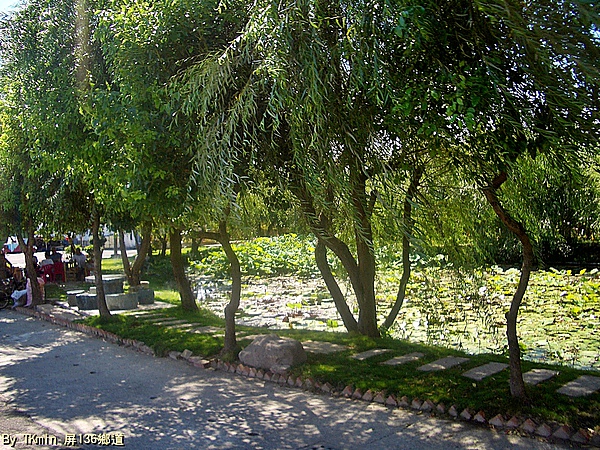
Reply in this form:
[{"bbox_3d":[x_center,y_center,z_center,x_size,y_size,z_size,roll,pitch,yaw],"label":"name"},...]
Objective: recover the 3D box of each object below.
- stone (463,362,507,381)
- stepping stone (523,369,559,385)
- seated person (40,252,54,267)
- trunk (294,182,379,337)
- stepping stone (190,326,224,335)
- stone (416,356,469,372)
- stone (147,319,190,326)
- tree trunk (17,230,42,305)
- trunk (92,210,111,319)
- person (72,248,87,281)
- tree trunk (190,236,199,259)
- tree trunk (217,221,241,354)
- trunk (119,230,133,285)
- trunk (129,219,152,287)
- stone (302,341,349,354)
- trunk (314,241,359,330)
[{"bbox_3d":[2.117,1.679,6.906,0.291,0.050,0.699,-1,-2,39],"label":"stone"},{"bbox_3d":[2.542,1.672,6.605,0.273,0.050,0.644,-1,-2,41],"label":"stepping stone"},{"bbox_3d":[-9.073,1.509,21.800,0.500,1.150,0.700,0,-1,-3],"label":"seated person"},{"bbox_3d":[0.596,0.563,9.900,1.370,2.510,0.700,0,-1,0],"label":"trunk"},{"bbox_3d":[-1.542,1.748,10.002,0.338,0.050,0.644,-1,-2,44],"label":"stepping stone"},{"bbox_3d":[1.794,1.774,7.590,0.290,0.070,0.920,-1,-2,38],"label":"stone"},{"bbox_3d":[-2.327,1.768,10.901,0.644,0.050,0.301,1,-2,-40],"label":"stone"},{"bbox_3d":[-6.149,0.989,13.792,0.500,1.710,0.400,0,-1,0],"label":"tree trunk"},{"bbox_3d":[-4.057,0.807,12.400,0.370,2.210,0.300,0,-1,0],"label":"trunk"},{"bbox_3d":[-7.632,1.333,21.000,0.480,1.170,0.580,-1,-1,30],"label":"person"},{"bbox_3d":[-5.565,1.187,32.000,0.380,1.150,0.360,0,-1,0],"label":"tree trunk"},{"bbox_3d":[-0.941,0.823,7.985,0.300,1.750,0.260,0,-1,0],"label":"tree trunk"},{"bbox_3d":[-4.775,0.889,16.600,0.380,1.480,0.300,0,-1,0],"label":"trunk"},{"bbox_3d":[-4.364,0.821,16.600,0.660,1.890,0.420,0,-1,0],"label":"trunk"},{"bbox_3d":[0.348,1.713,8.444,0.376,0.050,0.644,-1,-2,40],"label":"stone"},{"bbox_3d":[0.596,0.987,9.900,0.720,1.530,0.400,0,-1,0],"label":"trunk"}]

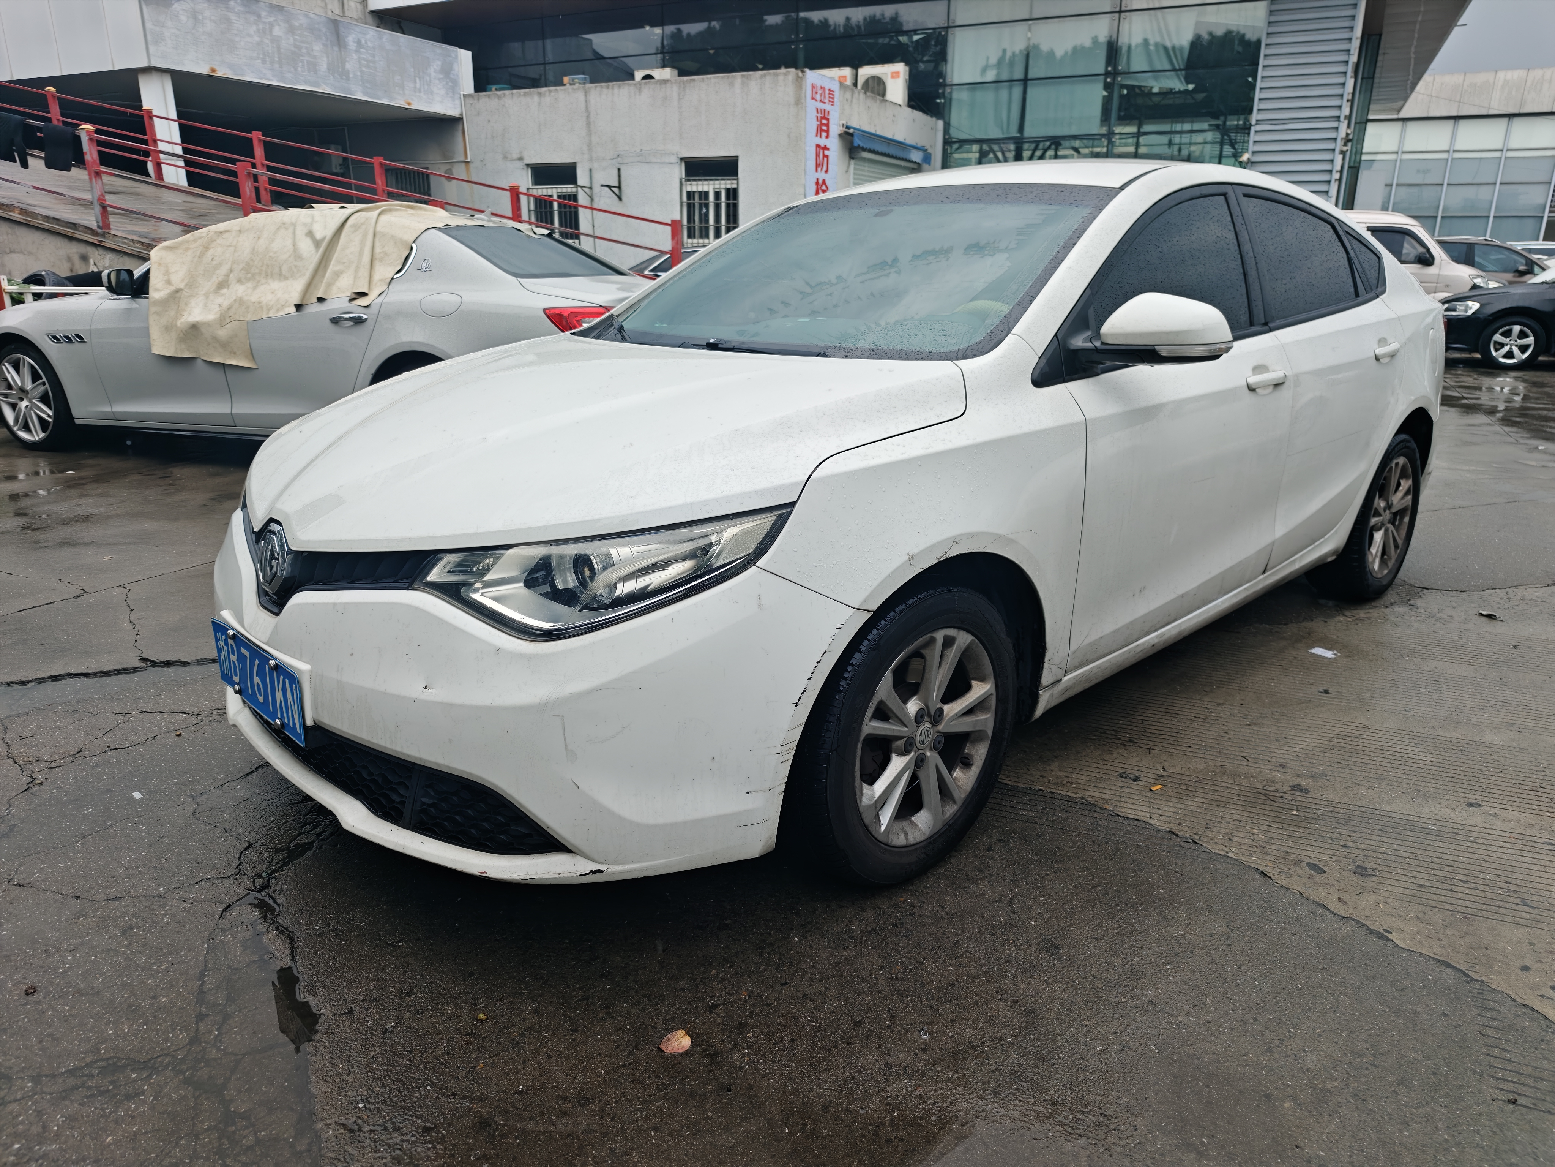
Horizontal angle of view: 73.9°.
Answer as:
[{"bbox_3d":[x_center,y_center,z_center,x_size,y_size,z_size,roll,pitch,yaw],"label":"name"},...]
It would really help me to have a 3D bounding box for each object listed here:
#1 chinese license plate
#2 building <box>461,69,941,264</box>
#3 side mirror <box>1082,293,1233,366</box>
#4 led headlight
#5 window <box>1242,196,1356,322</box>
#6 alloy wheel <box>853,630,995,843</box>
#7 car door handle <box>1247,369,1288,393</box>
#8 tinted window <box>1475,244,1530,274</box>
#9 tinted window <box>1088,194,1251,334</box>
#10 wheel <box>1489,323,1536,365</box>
[{"bbox_3d":[-0.998,0.181,1.977,0.015,0.140,0.440,-15,22,-43],"label":"chinese license plate"},{"bbox_3d":[-1.261,-6.750,19.811,6.400,4.200,5.900,7,18,23],"label":"building"},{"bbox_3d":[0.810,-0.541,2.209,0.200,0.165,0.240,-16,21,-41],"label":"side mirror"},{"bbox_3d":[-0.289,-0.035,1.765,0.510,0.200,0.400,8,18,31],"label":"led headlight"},{"bbox_3d":[1.600,-0.993,3.152,0.780,0.380,0.050,-16,-2,-41],"label":"window"},{"bbox_3d":[0.251,0.293,2.092,0.438,0.438,0.180,-16,21,-41],"label":"alloy wheel"},{"bbox_3d":[1.287,-0.536,2.726,0.205,0.045,0.050,-16,21,-41],"label":"car door handle"},{"bbox_3d":[11.222,-5.023,16.000,0.880,0.450,0.050,1,-2,5],"label":"tinted window"},{"bbox_3d":[0.980,-0.794,2.591,0.960,0.420,0.050,-16,-2,-41],"label":"tinted window"},{"bbox_3d":[8.943,-2.904,12.613,0.450,0.450,0.180,5,17,19],"label":"wheel"}]

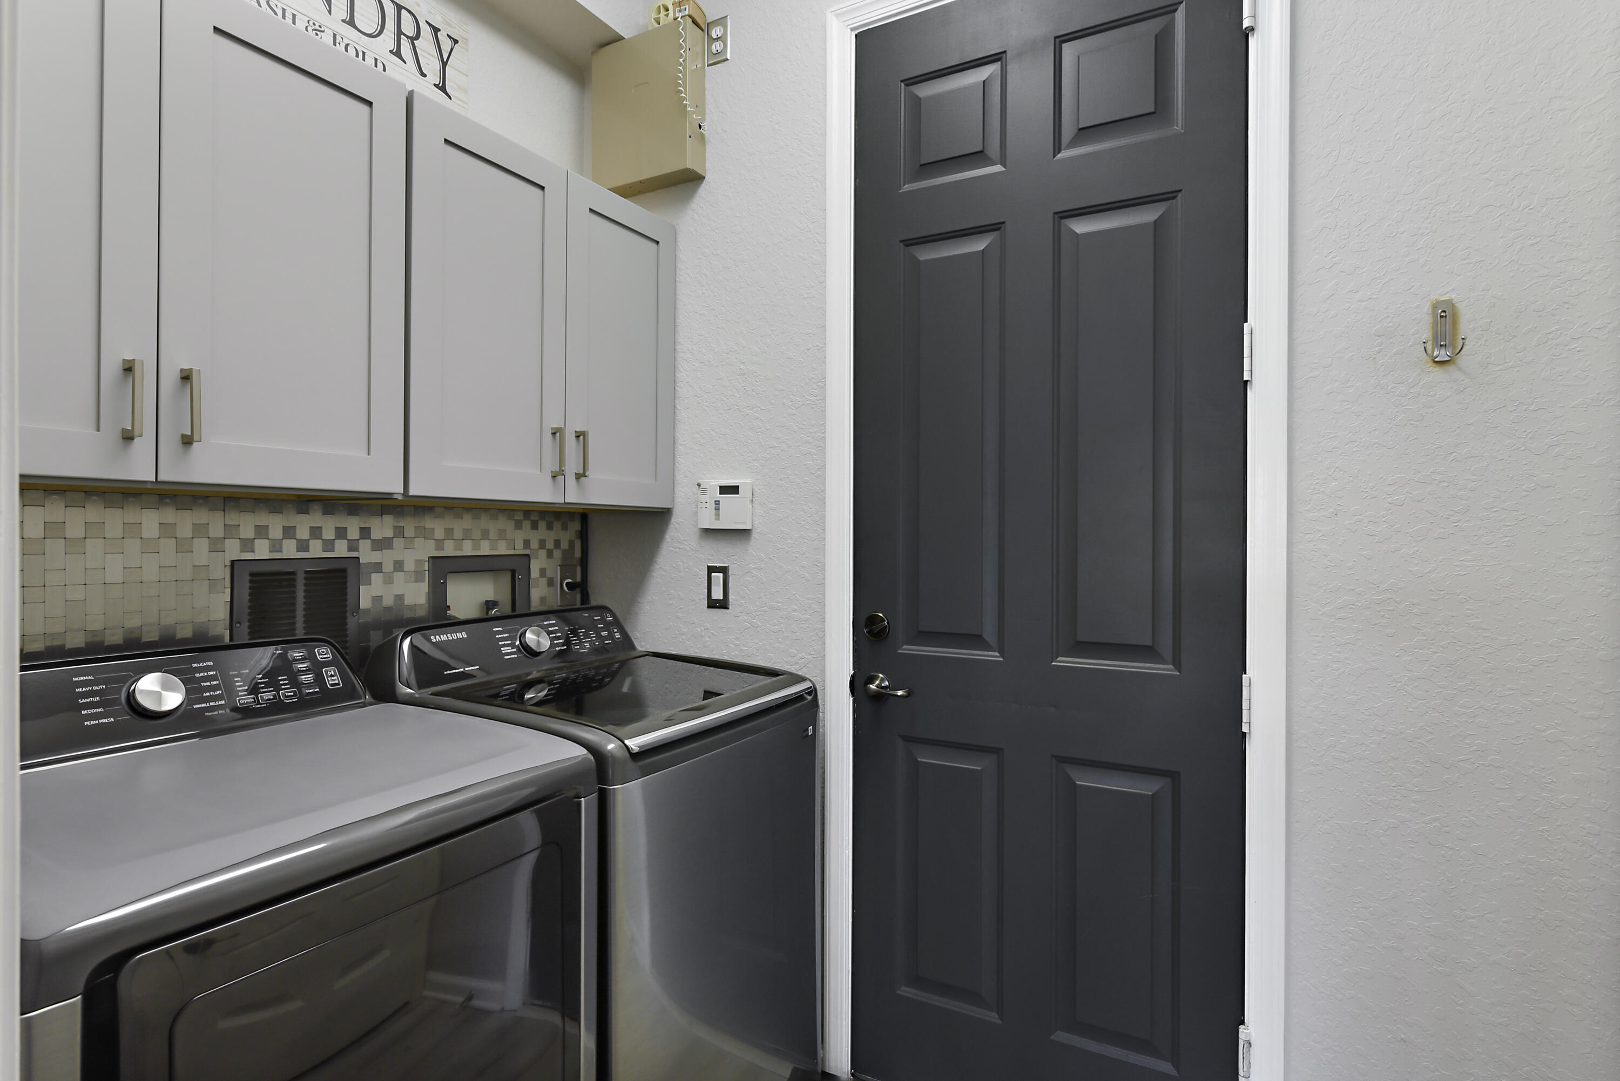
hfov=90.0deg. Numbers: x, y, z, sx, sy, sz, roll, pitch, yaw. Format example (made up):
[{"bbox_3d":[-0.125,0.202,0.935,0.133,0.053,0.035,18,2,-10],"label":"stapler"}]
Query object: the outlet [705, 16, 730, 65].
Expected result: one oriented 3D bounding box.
[{"bbox_3d":[-0.236,-1.292,2.096,0.070,0.113,0.009,0,0,28],"label":"outlet"}]

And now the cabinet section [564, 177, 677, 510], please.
[{"bbox_3d":[-0.593,-0.456,2.059,0.330,0.753,0.387,0,0,29],"label":"cabinet section"}]

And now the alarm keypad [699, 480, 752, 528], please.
[{"bbox_3d":[-0.218,-0.090,2.081,0.153,0.122,0.024,0,0,28],"label":"alarm keypad"}]

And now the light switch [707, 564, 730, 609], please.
[{"bbox_3d":[-0.237,0.120,2.100,0.070,0.113,0.010,0,0,28],"label":"light switch"}]

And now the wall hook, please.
[{"bbox_3d":[1.077,-0.356,1.377,0.056,0.101,0.027,0,0,28],"label":"wall hook"}]

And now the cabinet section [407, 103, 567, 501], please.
[{"bbox_3d":[-0.782,-0.452,1.723,0.330,0.749,0.385,0,0,29],"label":"cabinet section"}]

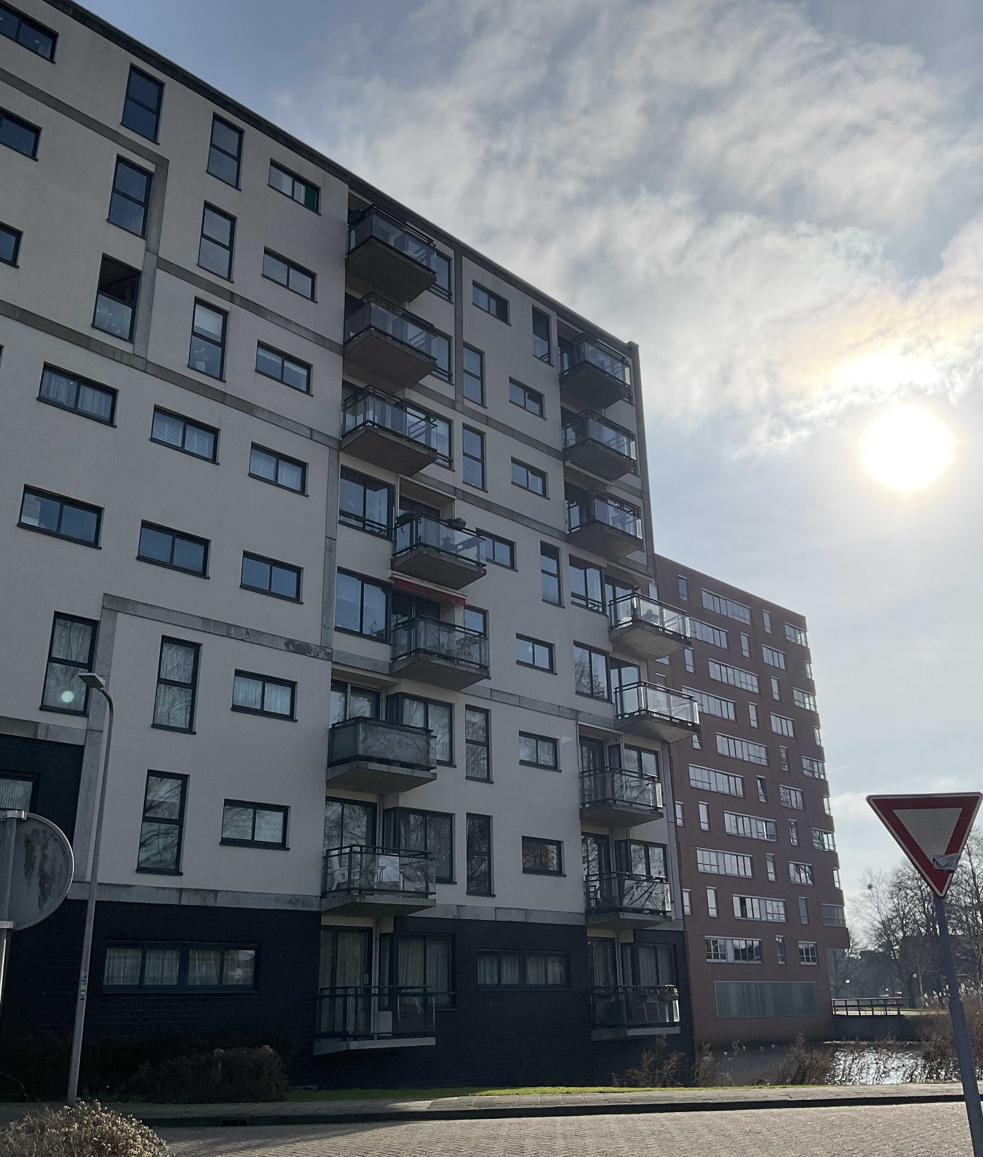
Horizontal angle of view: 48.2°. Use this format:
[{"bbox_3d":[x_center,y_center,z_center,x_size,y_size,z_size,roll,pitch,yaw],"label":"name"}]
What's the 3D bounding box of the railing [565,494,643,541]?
[{"bbox_3d":[3.437,-1.667,33.293,1.085,0.977,2.215,-21,-29,41],"label":"railing"}]

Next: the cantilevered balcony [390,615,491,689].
[{"bbox_3d":[-1.249,1.845,26.742,1.021,1.263,2.242,-21,-29,41],"label":"cantilevered balcony"}]

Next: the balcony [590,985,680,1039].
[{"bbox_3d":[3.975,11.910,30.045,1.185,1.360,2.472,-20,-28,41],"label":"balcony"}]

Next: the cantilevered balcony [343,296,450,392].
[{"bbox_3d":[-2.620,-6.188,28.712,1.115,1.333,2.258,-20,-28,41],"label":"cantilevered balcony"}]

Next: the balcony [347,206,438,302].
[{"bbox_3d":[-2.682,-8.736,29.682,1.115,1.319,2.244,-20,-28,41],"label":"balcony"}]

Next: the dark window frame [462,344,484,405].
[{"bbox_3d":[-0.527,-5.866,31.658,0.130,1.877,0.886,-21,-29,41],"label":"dark window frame"}]

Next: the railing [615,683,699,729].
[{"bbox_3d":[4.875,3.783,32.143,2.672,0.917,1.077,19,-29,-41],"label":"railing"}]

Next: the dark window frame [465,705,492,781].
[{"bbox_3d":[-0.378,4.159,27.555,0.120,1.841,0.863,-20,-28,41],"label":"dark window frame"}]

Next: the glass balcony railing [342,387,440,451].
[{"bbox_3d":[-2.520,-3.785,27.474,1.050,1.030,2.230,-20,-28,41],"label":"glass balcony railing"}]

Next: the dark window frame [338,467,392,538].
[{"bbox_3d":[-3.104,-1.808,26.989,0.120,1.510,1.680,-20,-28,41],"label":"dark window frame"}]

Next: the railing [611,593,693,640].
[{"bbox_3d":[4.870,1.364,33.842,1.088,0.938,2.638,-20,-28,41],"label":"railing"}]

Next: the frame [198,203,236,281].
[{"bbox_3d":[-6.862,-8.407,27.504,0.140,1.947,0.968,-20,-28,41],"label":"frame"}]

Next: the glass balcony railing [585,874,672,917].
[{"bbox_3d":[3.654,8.590,29.200,1.072,1.238,2.272,-21,-29,41],"label":"glass balcony railing"}]

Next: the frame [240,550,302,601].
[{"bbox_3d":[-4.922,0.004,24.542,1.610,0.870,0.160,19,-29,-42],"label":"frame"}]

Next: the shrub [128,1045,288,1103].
[{"bbox_3d":[-4.141,7.285,16.180,2.050,0.720,1.200,-1,-21,0],"label":"shrub"}]

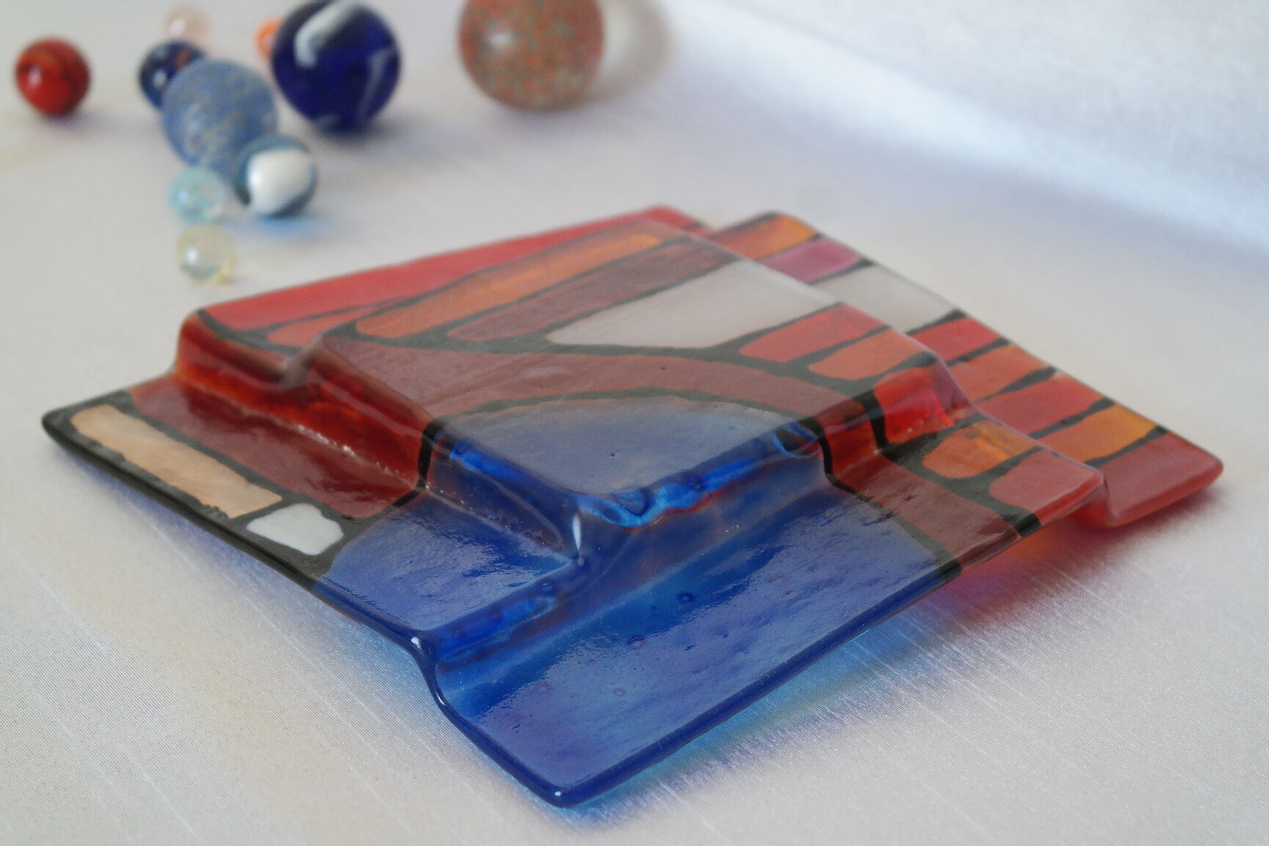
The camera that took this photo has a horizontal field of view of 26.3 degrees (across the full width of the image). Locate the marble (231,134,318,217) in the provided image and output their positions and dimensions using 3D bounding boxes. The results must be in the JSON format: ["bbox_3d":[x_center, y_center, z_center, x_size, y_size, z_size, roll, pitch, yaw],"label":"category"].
[{"bbox_3d":[-0.104,-0.071,0.783,0.024,0.024,0.024,0,28,0],"label":"marble"}]

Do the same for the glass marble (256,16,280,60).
[{"bbox_3d":[-0.118,-0.127,0.897,0.014,0.014,0.014,0,28,0],"label":"glass marble"}]

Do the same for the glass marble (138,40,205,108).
[{"bbox_3d":[-0.146,-0.110,0.857,0.022,0.022,0.022,0,28,0],"label":"glass marble"}]

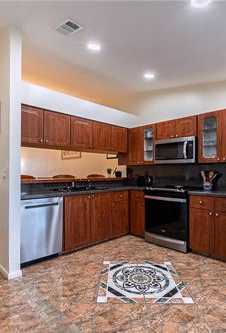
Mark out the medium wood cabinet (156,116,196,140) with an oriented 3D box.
[{"bbox_3d":[1.216,-0.647,3.536,0.754,0.364,0.322,-1,-2,44],"label":"medium wood cabinet"}]

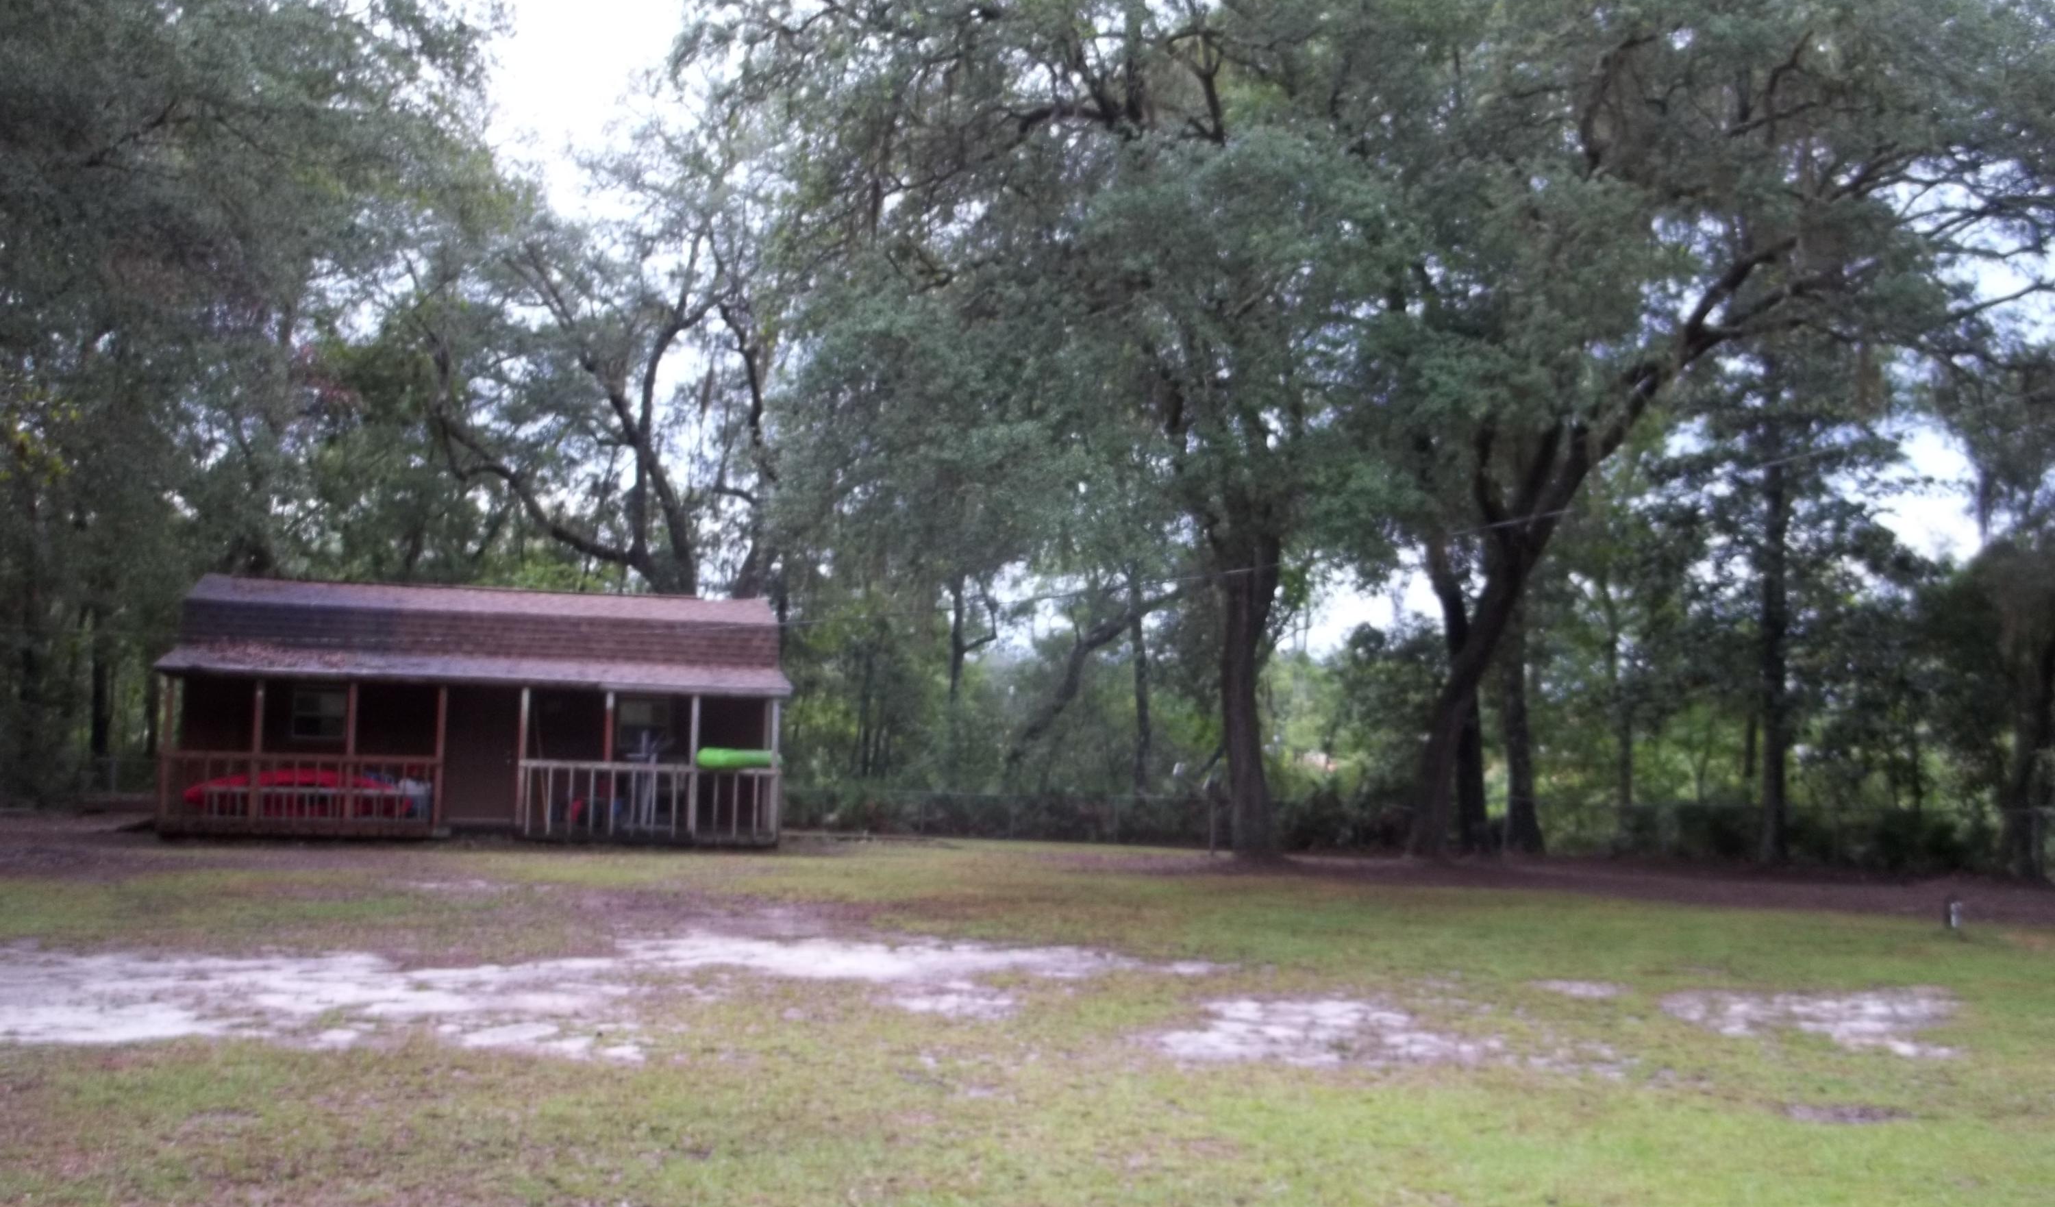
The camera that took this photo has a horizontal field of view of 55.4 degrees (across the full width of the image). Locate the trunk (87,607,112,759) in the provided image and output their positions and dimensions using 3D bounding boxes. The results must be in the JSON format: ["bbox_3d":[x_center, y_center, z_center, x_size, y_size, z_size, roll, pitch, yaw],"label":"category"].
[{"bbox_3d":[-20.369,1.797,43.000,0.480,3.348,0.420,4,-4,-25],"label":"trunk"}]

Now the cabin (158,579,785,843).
[{"bbox_3d":[-8.450,1.630,30.407,8.750,3.850,5.500,3,-4,-13],"label":"cabin"}]

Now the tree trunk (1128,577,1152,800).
[{"bbox_3d":[2.352,1.680,41.000,0.460,4.671,0.400,1,-4,3],"label":"tree trunk"}]

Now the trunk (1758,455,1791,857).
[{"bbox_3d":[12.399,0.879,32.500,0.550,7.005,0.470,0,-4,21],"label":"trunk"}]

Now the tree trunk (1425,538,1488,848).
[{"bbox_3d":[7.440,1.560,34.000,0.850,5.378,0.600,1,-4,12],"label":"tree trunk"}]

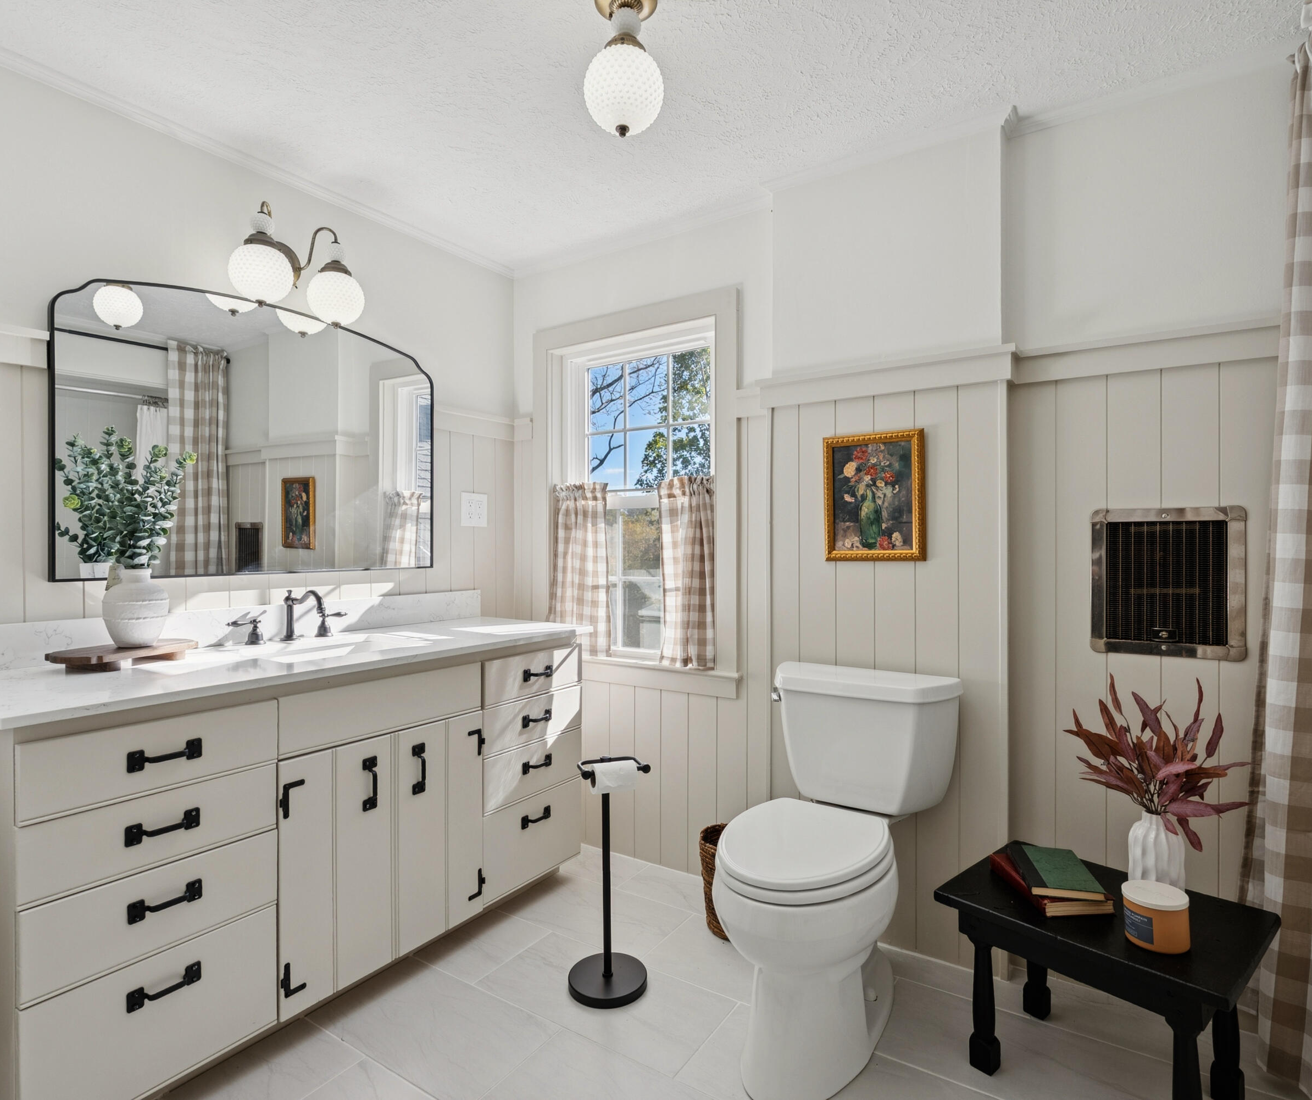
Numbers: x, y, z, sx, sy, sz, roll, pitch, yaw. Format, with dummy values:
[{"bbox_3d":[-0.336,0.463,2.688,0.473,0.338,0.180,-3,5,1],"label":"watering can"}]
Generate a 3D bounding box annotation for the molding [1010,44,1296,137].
[{"bbox_3d":[1.172,-1.090,1.758,0.599,0.030,0.030,0,0,32],"label":"molding"}]

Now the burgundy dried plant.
[{"bbox_3d":[1.041,0.445,1.520,0.330,0.360,0.300,0,0,32],"label":"burgundy dried plant"}]

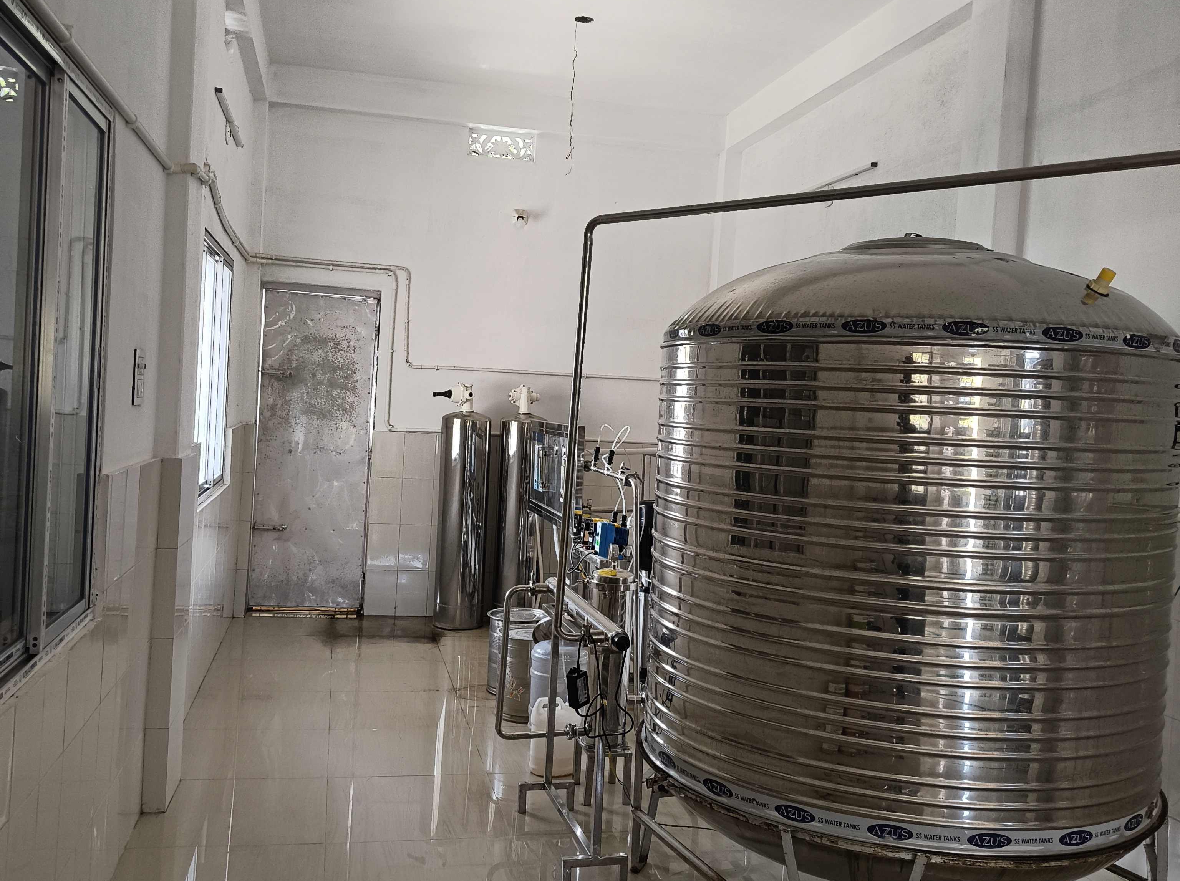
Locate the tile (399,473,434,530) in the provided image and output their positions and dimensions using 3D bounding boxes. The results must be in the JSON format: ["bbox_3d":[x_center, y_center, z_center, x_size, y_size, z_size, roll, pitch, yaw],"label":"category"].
[{"bbox_3d":[-1.115,0.399,7.040,0.203,0.300,0.010,3,2,-13],"label":"tile"}]

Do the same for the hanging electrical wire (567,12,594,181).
[{"bbox_3d":[-0.056,-1.739,5.532,0.090,0.780,0.070,3,2,-13],"label":"hanging electrical wire"}]

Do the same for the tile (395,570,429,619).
[{"bbox_3d":[-1.151,0.995,7.064,0.203,0.300,0.010,3,2,-13],"label":"tile"}]

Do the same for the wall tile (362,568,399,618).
[{"bbox_3d":[-1.355,0.991,7.051,0.200,0.300,0.010,3,2,-13],"label":"wall tile"}]

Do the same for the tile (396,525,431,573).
[{"bbox_3d":[-1.141,0.697,7.085,0.200,0.300,0.010,3,2,-13],"label":"tile"}]

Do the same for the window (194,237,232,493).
[{"bbox_3d":[-1.871,-0.341,5.348,0.080,1.200,1.280,3,2,-13],"label":"window"}]

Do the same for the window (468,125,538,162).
[{"bbox_3d":[-0.571,-1.923,7.068,0.430,0.185,0.050,3,2,-13],"label":"window"}]

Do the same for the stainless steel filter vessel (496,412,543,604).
[{"bbox_3d":[-0.449,0.514,6.976,0.310,1.360,0.310,3,2,-13],"label":"stainless steel filter vessel"}]

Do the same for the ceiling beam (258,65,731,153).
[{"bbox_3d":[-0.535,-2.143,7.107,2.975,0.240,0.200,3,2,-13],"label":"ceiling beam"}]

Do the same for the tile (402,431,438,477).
[{"bbox_3d":[-1.106,0.098,7.060,0.200,0.300,0.010,3,2,-13],"label":"tile"}]

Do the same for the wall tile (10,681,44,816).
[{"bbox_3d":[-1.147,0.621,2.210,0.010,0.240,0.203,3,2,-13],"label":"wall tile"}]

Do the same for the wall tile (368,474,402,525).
[{"bbox_3d":[-1.310,0.390,6.995,0.200,0.300,0.010,3,2,-13],"label":"wall tile"}]

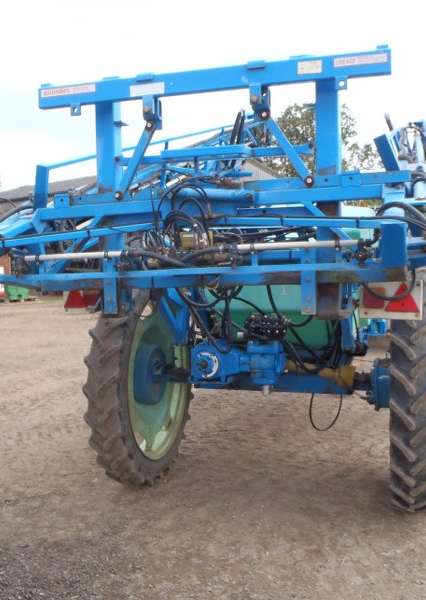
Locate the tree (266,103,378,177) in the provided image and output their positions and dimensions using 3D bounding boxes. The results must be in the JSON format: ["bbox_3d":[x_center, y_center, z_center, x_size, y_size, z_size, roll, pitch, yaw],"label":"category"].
[{"bbox_3d":[9.047,-9.528,54.457,10.200,14.400,9.800,0,4,0],"label":"tree"}]

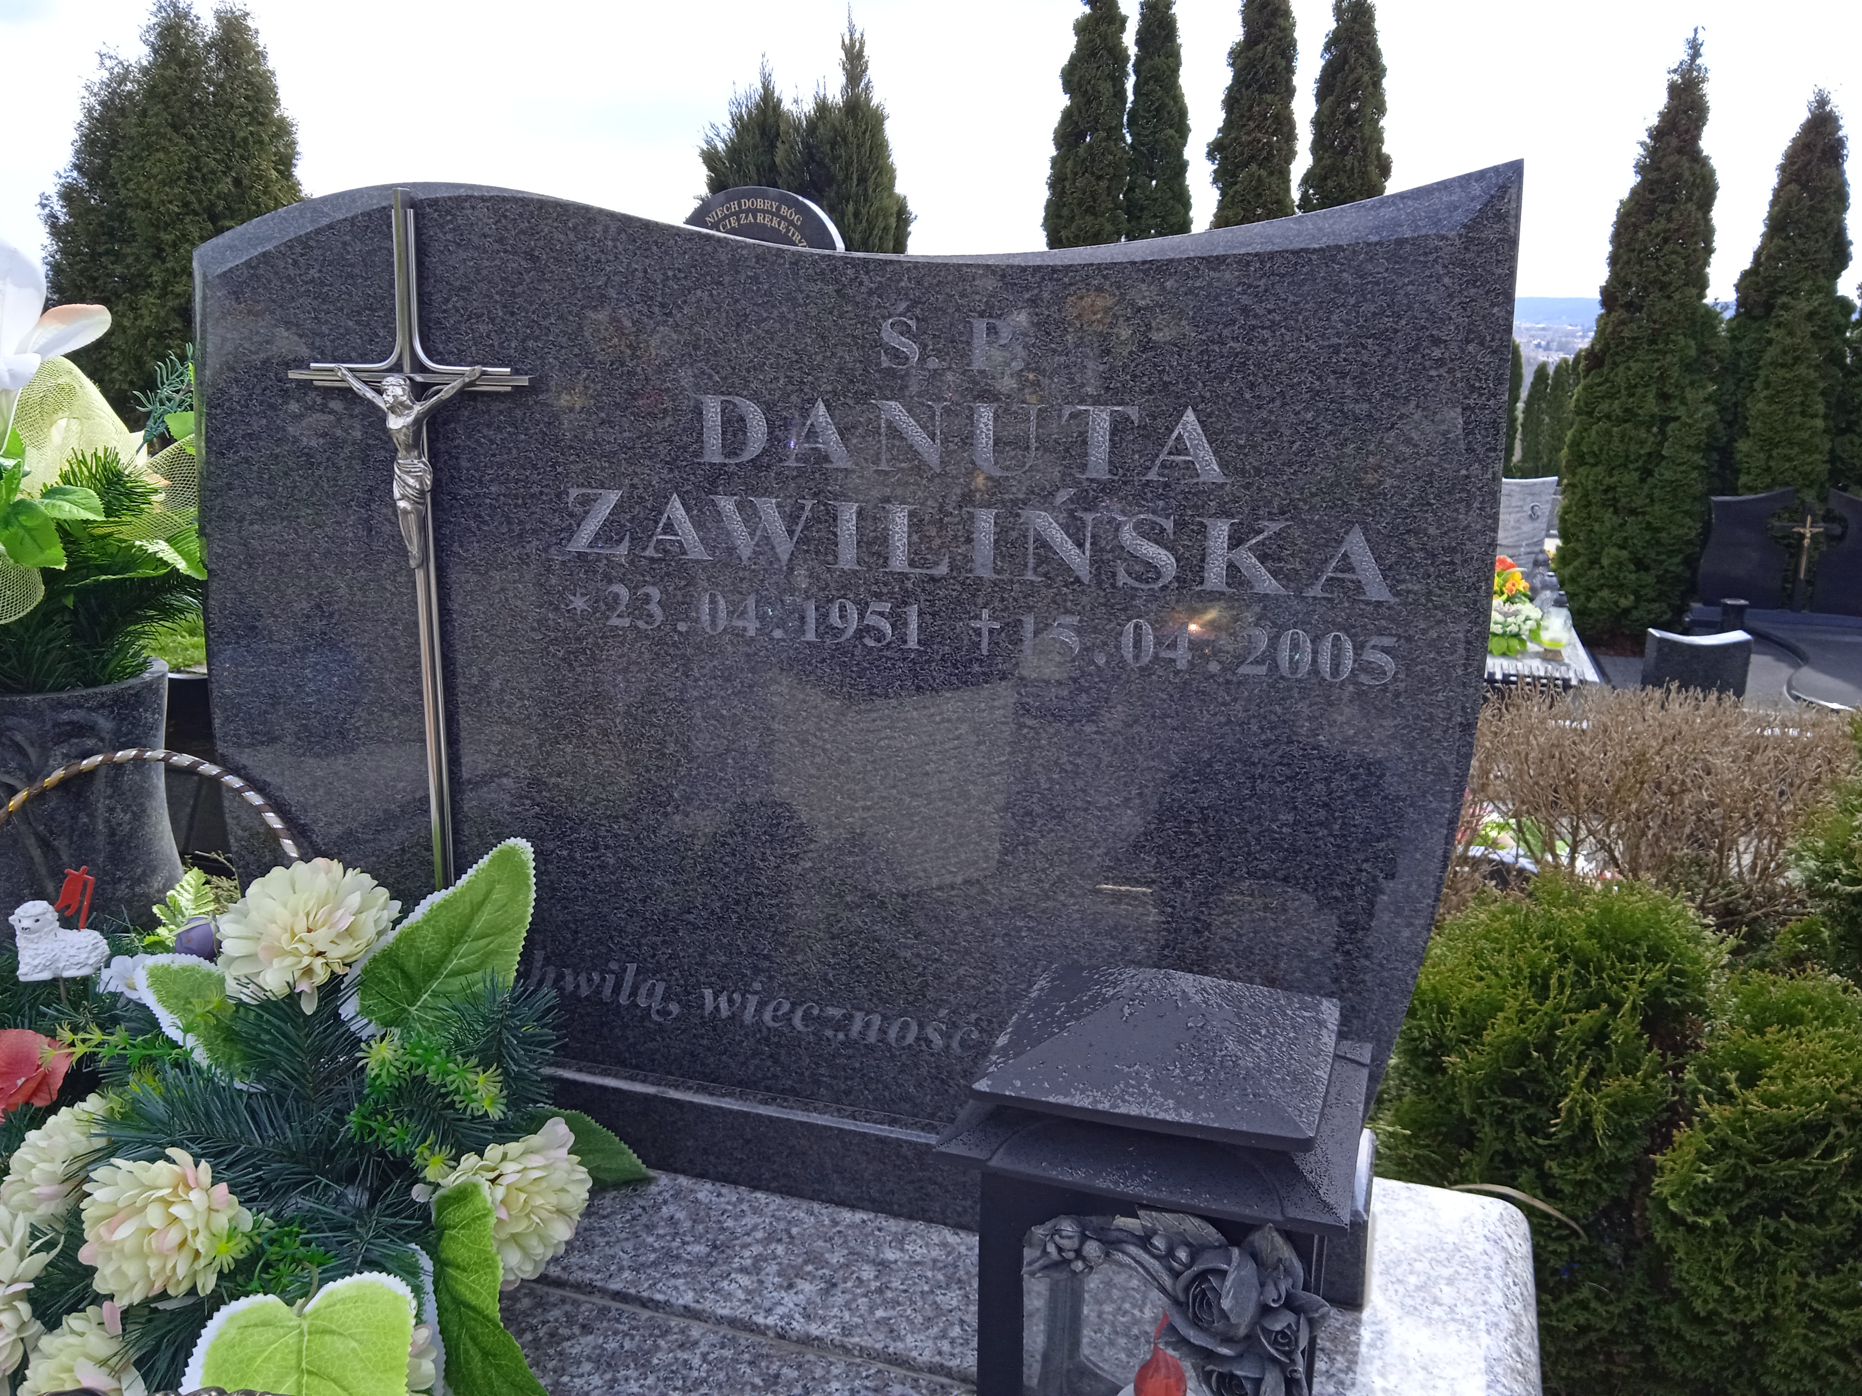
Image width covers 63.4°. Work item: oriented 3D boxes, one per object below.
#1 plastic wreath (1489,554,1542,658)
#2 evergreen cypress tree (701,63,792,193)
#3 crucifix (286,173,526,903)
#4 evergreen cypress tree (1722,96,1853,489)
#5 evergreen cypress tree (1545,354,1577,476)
[{"bbox_3d":[2.591,-0.414,6.800,0.350,0.440,0.330,6,16,20],"label":"plastic wreath"},{"bbox_3d":[-0.825,-1.848,7.269,0.650,2.302,0.650,-2,15,-6],"label":"evergreen cypress tree"},{"bbox_3d":[-0.401,-0.101,1.175,0.211,0.563,0.050,5,14,16],"label":"crucifix"},{"bbox_3d":[6.207,-2.511,10.920,0.980,3.539,0.980,8,17,28],"label":"evergreen cypress tree"},{"bbox_3d":[11.141,-4.727,26.671,0.620,2.663,0.620,6,16,22],"label":"evergreen cypress tree"}]

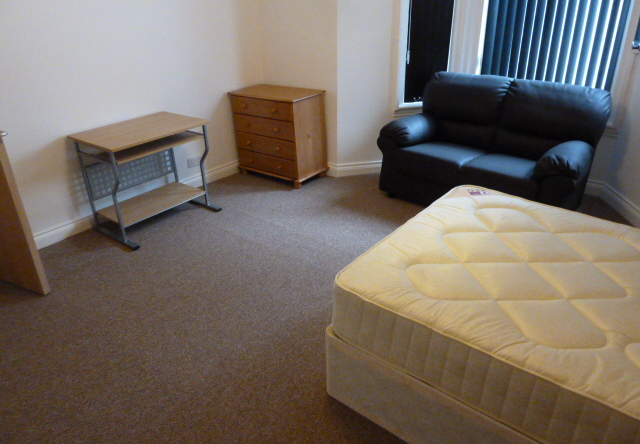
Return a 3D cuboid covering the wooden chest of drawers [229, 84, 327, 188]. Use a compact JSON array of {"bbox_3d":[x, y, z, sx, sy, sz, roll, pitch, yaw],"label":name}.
[{"bbox_3d":[-0.371,-0.799,4.292,0.776,0.787,0.426,18,34,34],"label":"wooden chest of drawers"}]

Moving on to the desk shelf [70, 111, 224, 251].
[{"bbox_3d":[-1.298,-0.350,3.566,0.628,0.741,0.793,19,34,35],"label":"desk shelf"}]

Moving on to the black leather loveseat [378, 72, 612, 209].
[{"bbox_3d":[1.244,-0.548,3.517,1.448,0.923,0.811,23,37,39],"label":"black leather loveseat"}]

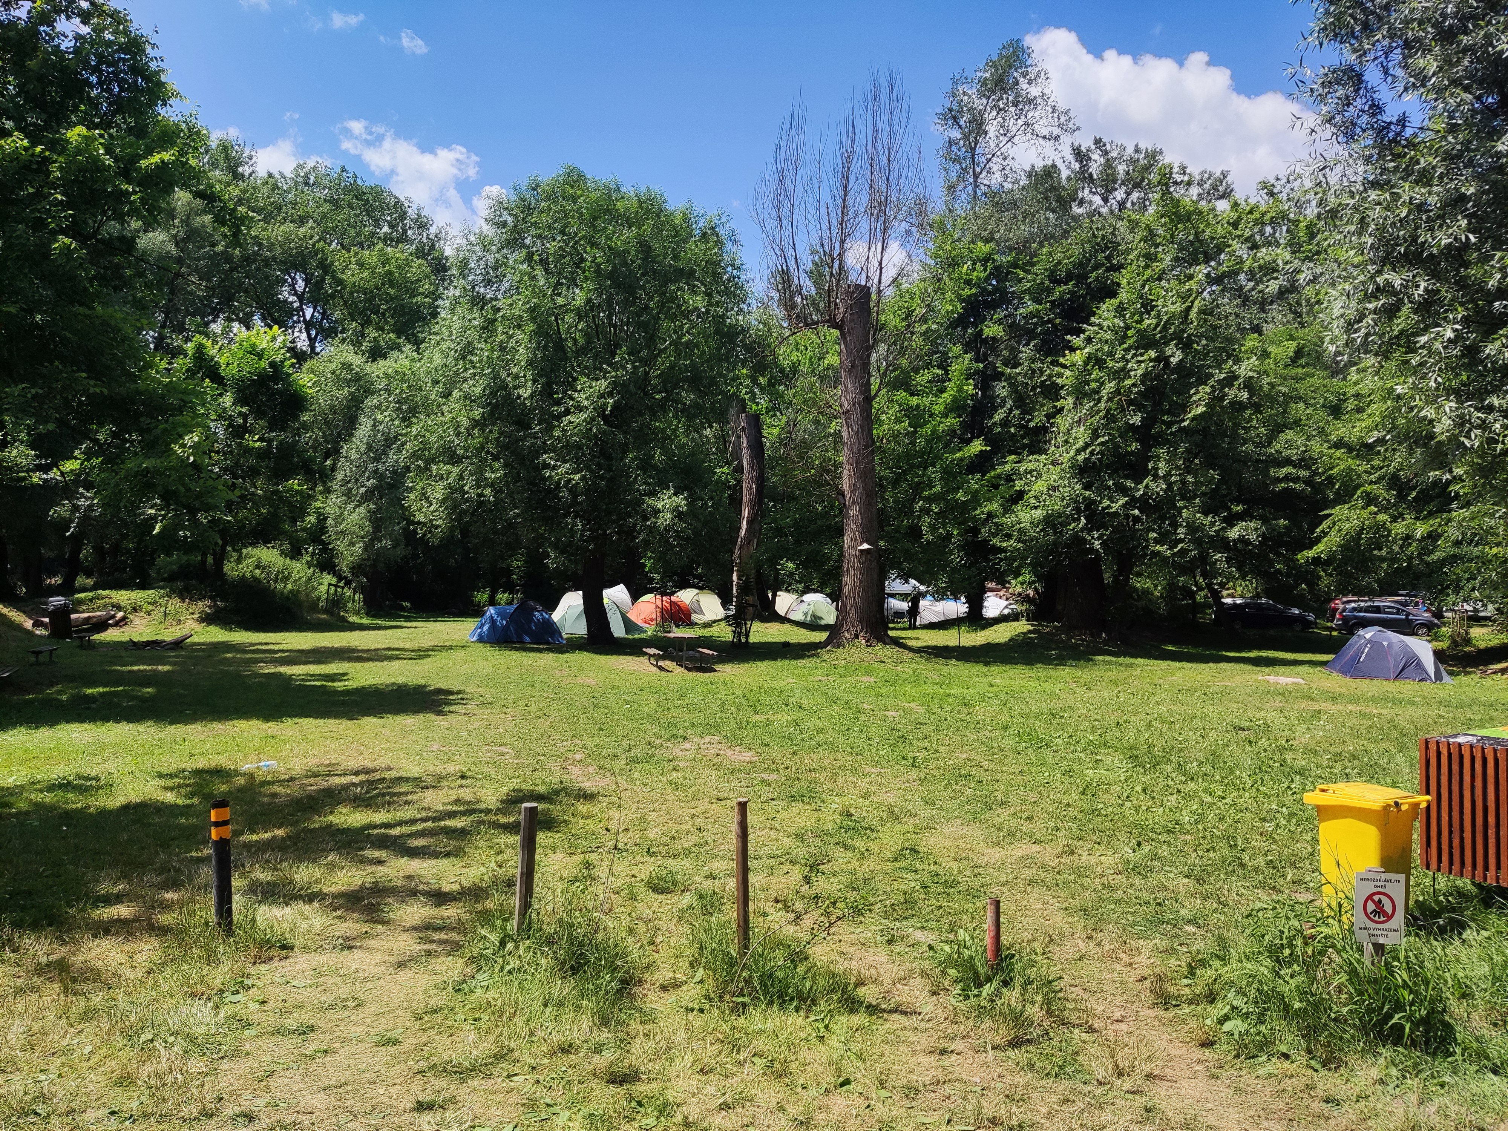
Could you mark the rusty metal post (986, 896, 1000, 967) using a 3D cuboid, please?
[{"bbox_3d":[1.145,1.760,5.204,0.059,0.345,0.059,0,-1,0],"label":"rusty metal post"}]

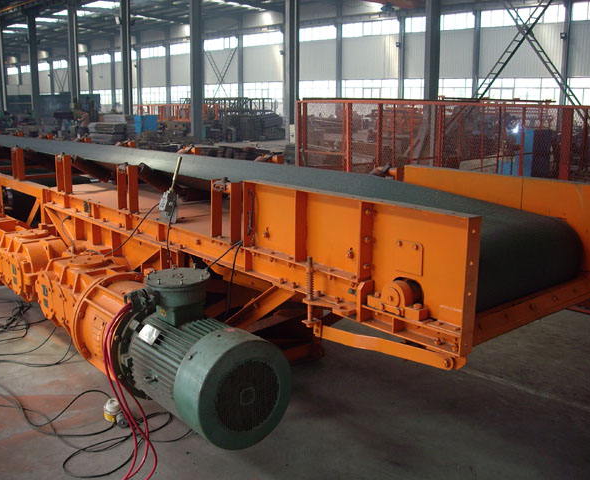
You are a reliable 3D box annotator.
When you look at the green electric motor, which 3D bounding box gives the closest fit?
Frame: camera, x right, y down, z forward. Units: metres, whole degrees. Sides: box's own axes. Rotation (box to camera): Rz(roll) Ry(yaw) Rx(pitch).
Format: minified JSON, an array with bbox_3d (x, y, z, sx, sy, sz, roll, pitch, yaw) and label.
[{"bbox_3d":[-0.444,0.524,3.219,0.540,0.690,0.790,-9,14,-38],"label":"green electric motor"}]

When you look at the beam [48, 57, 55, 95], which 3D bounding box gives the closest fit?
[{"bbox_3d":[-31.614,-20.301,91.467,0.400,8.200,0.270,-10,15,-40],"label":"beam"}]

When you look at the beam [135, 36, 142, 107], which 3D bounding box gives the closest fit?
[{"bbox_3d":[-16.257,-17.249,73.446,0.400,8.700,0.270,-10,15,-40],"label":"beam"}]

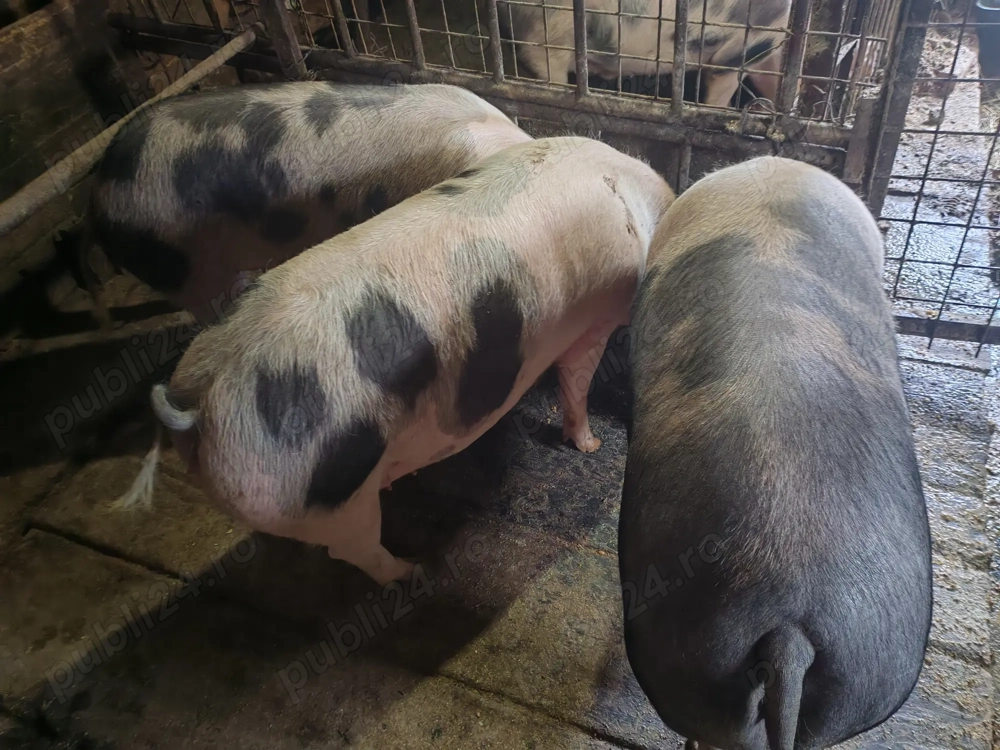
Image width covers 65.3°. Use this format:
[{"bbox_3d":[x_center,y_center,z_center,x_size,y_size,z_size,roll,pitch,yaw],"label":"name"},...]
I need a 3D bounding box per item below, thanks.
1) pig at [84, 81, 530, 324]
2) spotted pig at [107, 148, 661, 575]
[{"bbox_3d":[-0.404,-0.407,2.087,1.308,0.755,0.425,-4,44,6],"label":"pig"},{"bbox_3d":[-0.034,-0.073,1.681,1.315,0.744,0.425,-36,50,-26],"label":"spotted pig"}]

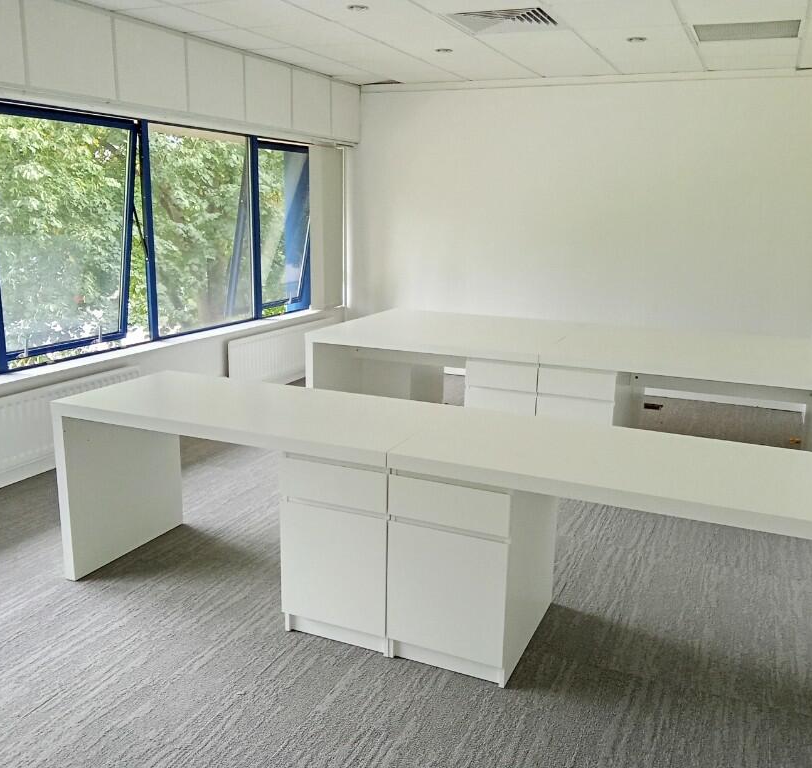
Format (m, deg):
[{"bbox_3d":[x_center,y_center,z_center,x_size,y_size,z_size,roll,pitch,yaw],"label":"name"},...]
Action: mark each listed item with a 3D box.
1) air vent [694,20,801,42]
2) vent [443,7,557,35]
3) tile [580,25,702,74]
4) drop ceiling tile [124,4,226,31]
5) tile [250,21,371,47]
[{"bbox_3d":[1.900,-1.966,4.622,0.565,0.025,0.530,6,13,22],"label":"air vent"},{"bbox_3d":[0.542,-1.966,4.505,0.557,0.030,0.597,7,14,23],"label":"vent"},{"bbox_3d":[1.560,-2.140,5.338,0.599,0.020,1.746,7,14,23],"label":"tile"},{"bbox_3d":[-1.253,-2.039,4.622,0.407,0.020,0.600,6,13,22],"label":"drop ceiling tile"},{"bbox_3d":[-0.554,-2.101,4.969,0.600,0.020,0.600,6,13,22],"label":"tile"}]

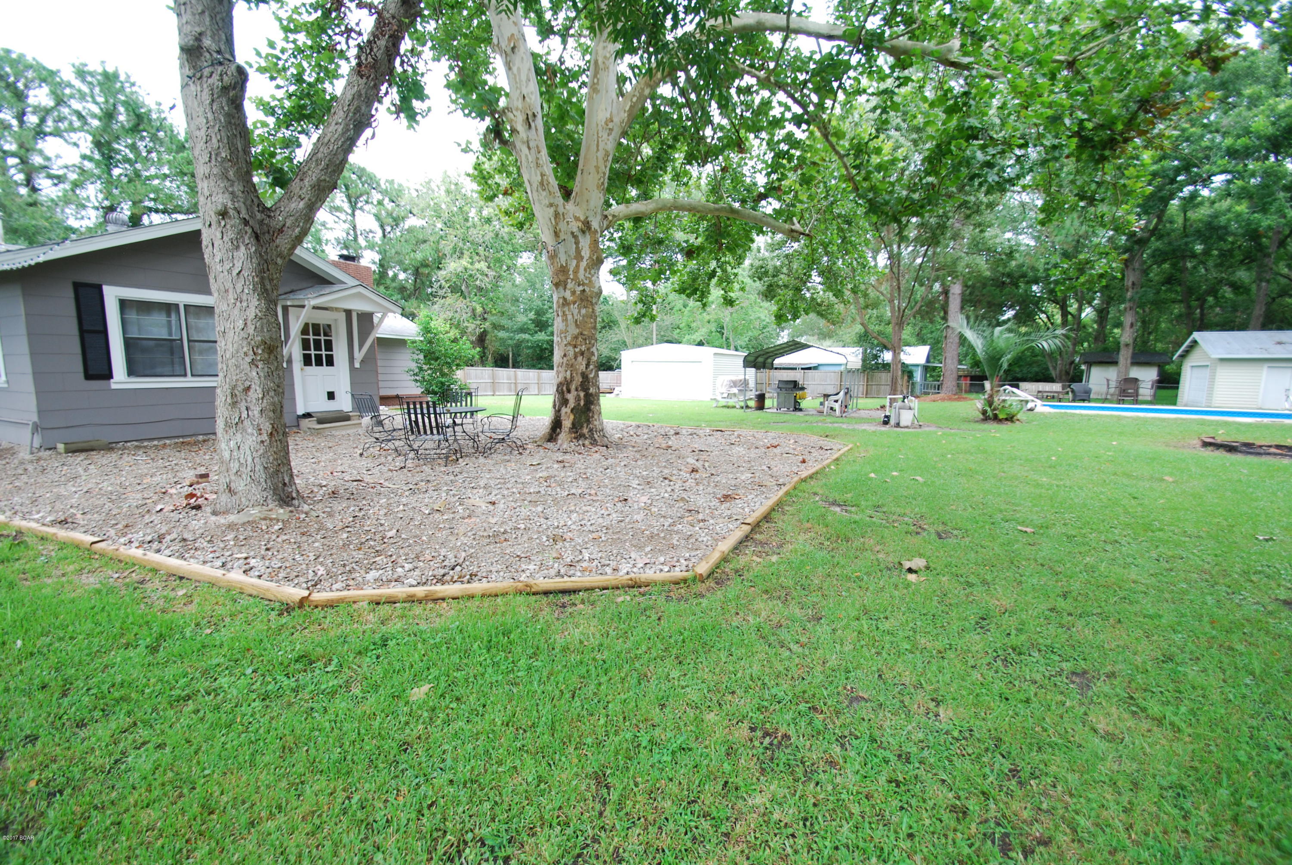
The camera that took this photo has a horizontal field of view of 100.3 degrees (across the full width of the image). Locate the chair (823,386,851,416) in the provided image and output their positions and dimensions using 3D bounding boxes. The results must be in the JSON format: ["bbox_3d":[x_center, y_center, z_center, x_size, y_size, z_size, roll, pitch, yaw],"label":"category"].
[{"bbox_3d":[6.247,-0.994,17.623,0.630,0.890,0.580,5,9,38],"label":"chair"}]

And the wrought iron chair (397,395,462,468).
[{"bbox_3d":[-3.110,-0.028,7.710,0.590,0.970,0.700,0,7,-2],"label":"wrought iron chair"}]

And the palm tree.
[{"bbox_3d":[10.466,-1.830,15.467,2.750,2.890,2.750,4,8,34],"label":"palm tree"}]

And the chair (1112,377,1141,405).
[{"bbox_3d":[17.980,-1.550,20.086,0.610,0.983,0.660,6,9,41],"label":"chair"}]

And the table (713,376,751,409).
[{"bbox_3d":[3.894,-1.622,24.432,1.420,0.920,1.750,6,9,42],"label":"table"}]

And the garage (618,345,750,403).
[{"bbox_3d":[2.885,-3.840,33.847,6.076,3.200,7.054,4,8,31],"label":"garage"}]

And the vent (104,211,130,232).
[{"bbox_3d":[-10.750,-4.211,10.973,0.380,0.550,0.380,4,8,29],"label":"vent"}]

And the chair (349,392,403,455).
[{"bbox_3d":[-4.281,-0.148,8.752,0.710,0.970,0.570,0,7,5],"label":"chair"}]

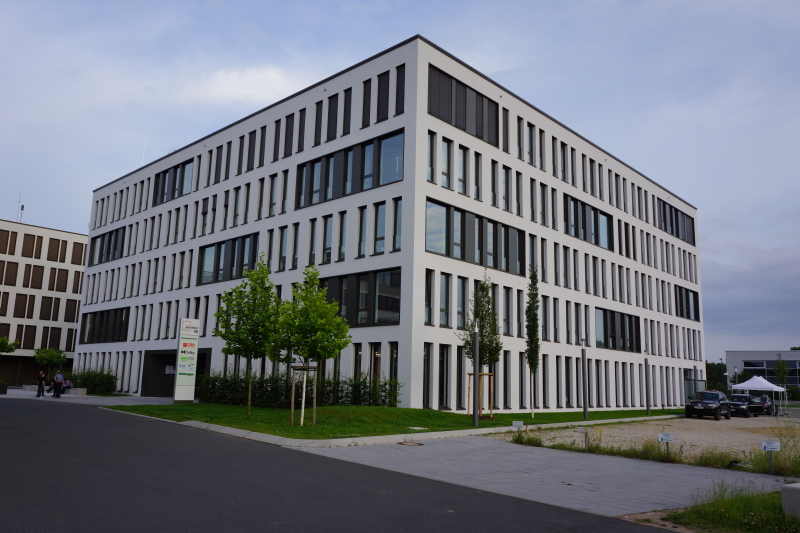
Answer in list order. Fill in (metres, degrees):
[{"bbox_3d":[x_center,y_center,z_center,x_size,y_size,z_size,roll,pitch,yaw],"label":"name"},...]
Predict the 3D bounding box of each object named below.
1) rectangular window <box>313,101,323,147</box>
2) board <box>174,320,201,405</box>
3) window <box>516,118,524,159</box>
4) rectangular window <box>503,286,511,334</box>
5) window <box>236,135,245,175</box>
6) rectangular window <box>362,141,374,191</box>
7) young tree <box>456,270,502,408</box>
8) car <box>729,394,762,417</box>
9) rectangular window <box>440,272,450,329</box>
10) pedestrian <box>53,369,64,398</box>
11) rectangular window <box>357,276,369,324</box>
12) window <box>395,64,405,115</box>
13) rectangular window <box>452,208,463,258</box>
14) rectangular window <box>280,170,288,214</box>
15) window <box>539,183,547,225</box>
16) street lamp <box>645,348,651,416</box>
[{"bbox_3d":[-4.785,-8.423,35.643,0.646,2.704,0.200,-8,-14,42],"label":"rectangular window"},{"bbox_3d":[-12.803,5.708,36.175,1.130,4.950,0.270,9,-13,-36],"label":"board"},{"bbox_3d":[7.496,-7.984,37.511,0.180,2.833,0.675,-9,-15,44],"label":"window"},{"bbox_3d":[6.004,2.523,33.777,0.200,2.753,0.892,-9,-15,44],"label":"rectangular window"},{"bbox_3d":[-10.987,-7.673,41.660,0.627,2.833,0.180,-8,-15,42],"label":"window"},{"bbox_3d":[-1.665,-5.362,31.990,0.926,2.781,0.200,-8,-15,42],"label":"rectangular window"},{"bbox_3d":[3.871,3.598,28.845,2.100,7.088,2.100,1,-11,0],"label":"young tree"},{"bbox_3d":[24.469,10.046,43.274,1.830,1.600,4.500,-8,-15,41],"label":"car"},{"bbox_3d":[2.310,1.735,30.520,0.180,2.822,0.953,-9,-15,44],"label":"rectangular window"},{"bbox_3d":[-22.232,7.697,39.105,0.550,1.773,0.360,7,-12,-24],"label":"pedestrian"},{"bbox_3d":[-1.834,1.683,30.586,0.892,2.753,0.200,-8,-15,42],"label":"rectangular window"},{"bbox_3d":[0.037,-9.167,31.169,0.641,2.806,0.150,-8,-15,42],"label":"window"},{"bbox_3d":[2.952,-1.701,31.398,0.200,2.720,0.900,-9,-15,44],"label":"rectangular window"},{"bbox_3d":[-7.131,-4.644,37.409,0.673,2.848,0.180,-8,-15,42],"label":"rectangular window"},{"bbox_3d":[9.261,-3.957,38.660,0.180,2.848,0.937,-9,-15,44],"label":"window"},{"bbox_3d":[16.596,7.764,40.258,0.230,4.336,0.230,-9,-15,44],"label":"street lamp"}]

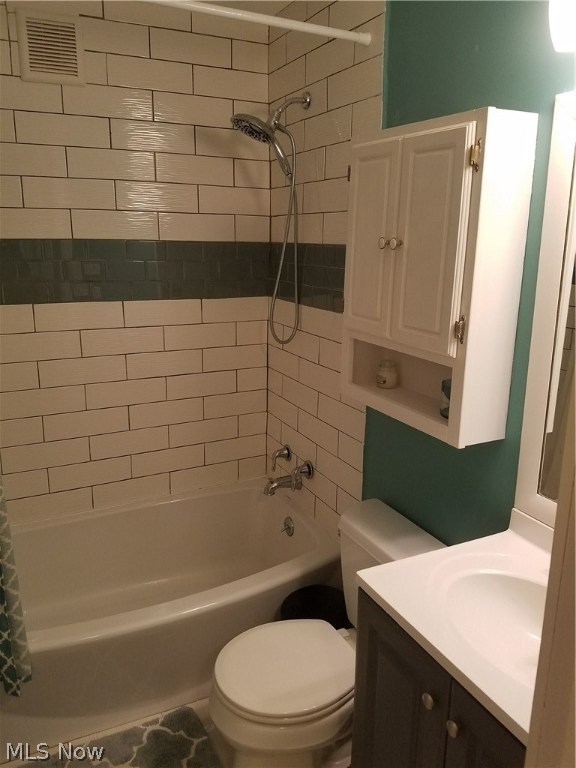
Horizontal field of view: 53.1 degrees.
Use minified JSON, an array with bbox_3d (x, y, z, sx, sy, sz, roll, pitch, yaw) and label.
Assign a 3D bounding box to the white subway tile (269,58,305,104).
[{"bbox_3d":[-0.001,-1.156,2.206,0.010,0.106,0.317,-7,16,-26],"label":"white subway tile"}]

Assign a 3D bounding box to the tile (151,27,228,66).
[{"bbox_3d":[-0.340,-1.204,2.073,0.306,0.101,0.010,-7,16,-26],"label":"tile"}]

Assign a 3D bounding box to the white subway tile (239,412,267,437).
[{"bbox_3d":[-0.162,0.190,2.673,0.144,0.106,0.010,-7,16,-26],"label":"white subway tile"}]

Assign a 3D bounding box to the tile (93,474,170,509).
[{"bbox_3d":[-0.644,0.441,2.402,0.310,0.102,0.010,-7,16,-26],"label":"tile"}]

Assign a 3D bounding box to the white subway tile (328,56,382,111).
[{"bbox_3d":[0.194,-0.896,1.736,0.010,0.101,0.298,-7,16,-26],"label":"white subway tile"}]

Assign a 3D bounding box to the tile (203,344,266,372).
[{"bbox_3d":[-0.220,-0.110,2.429,0.293,0.101,0.010,-7,16,-26],"label":"tile"}]

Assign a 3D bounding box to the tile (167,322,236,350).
[{"bbox_3d":[-0.357,-0.198,2.380,0.310,0.102,0.010,-7,16,-26],"label":"tile"}]

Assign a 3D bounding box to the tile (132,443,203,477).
[{"bbox_3d":[-0.522,0.336,2.526,0.322,0.106,0.010,-7,16,-26],"label":"tile"}]

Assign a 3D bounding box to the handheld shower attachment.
[{"bbox_3d":[-0.066,-0.560,2.013,0.286,0.870,0.145,-7,16,-26],"label":"handheld shower attachment"}]

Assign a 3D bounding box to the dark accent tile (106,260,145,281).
[{"bbox_3d":[-0.615,-0.429,2.185,0.146,0.074,0.010,-7,16,-26],"label":"dark accent tile"}]

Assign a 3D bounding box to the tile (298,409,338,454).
[{"bbox_3d":[0.115,0.177,2.130,0.010,0.099,0.299,-6,16,-26],"label":"tile"}]

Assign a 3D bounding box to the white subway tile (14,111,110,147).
[{"bbox_3d":[-0.796,-0.902,2.052,0.322,0.106,0.010,-7,16,-26],"label":"white subway tile"}]

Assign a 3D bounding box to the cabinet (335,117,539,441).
[{"bbox_3d":[0.347,-0.271,1.513,0.162,0.741,0.511,-7,16,-26],"label":"cabinet"}]

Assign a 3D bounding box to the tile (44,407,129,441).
[{"bbox_3d":[-0.758,0.149,2.190,0.302,0.099,0.010,-7,16,-26],"label":"tile"}]

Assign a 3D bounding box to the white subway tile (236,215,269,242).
[{"bbox_3d":[-0.146,-0.631,2.327,0.142,0.101,0.010,-7,16,-26],"label":"white subway tile"}]

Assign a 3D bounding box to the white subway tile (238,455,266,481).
[{"bbox_3d":[-0.157,0.377,2.594,0.141,0.094,0.010,-6,16,-25],"label":"white subway tile"}]

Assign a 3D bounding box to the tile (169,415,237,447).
[{"bbox_3d":[-0.362,0.207,2.486,0.310,0.102,0.010,-7,16,-26],"label":"tile"}]

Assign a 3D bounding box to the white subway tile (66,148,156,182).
[{"bbox_3d":[-0.621,-0.775,2.045,0.306,0.101,0.010,-7,16,-26],"label":"white subway tile"}]

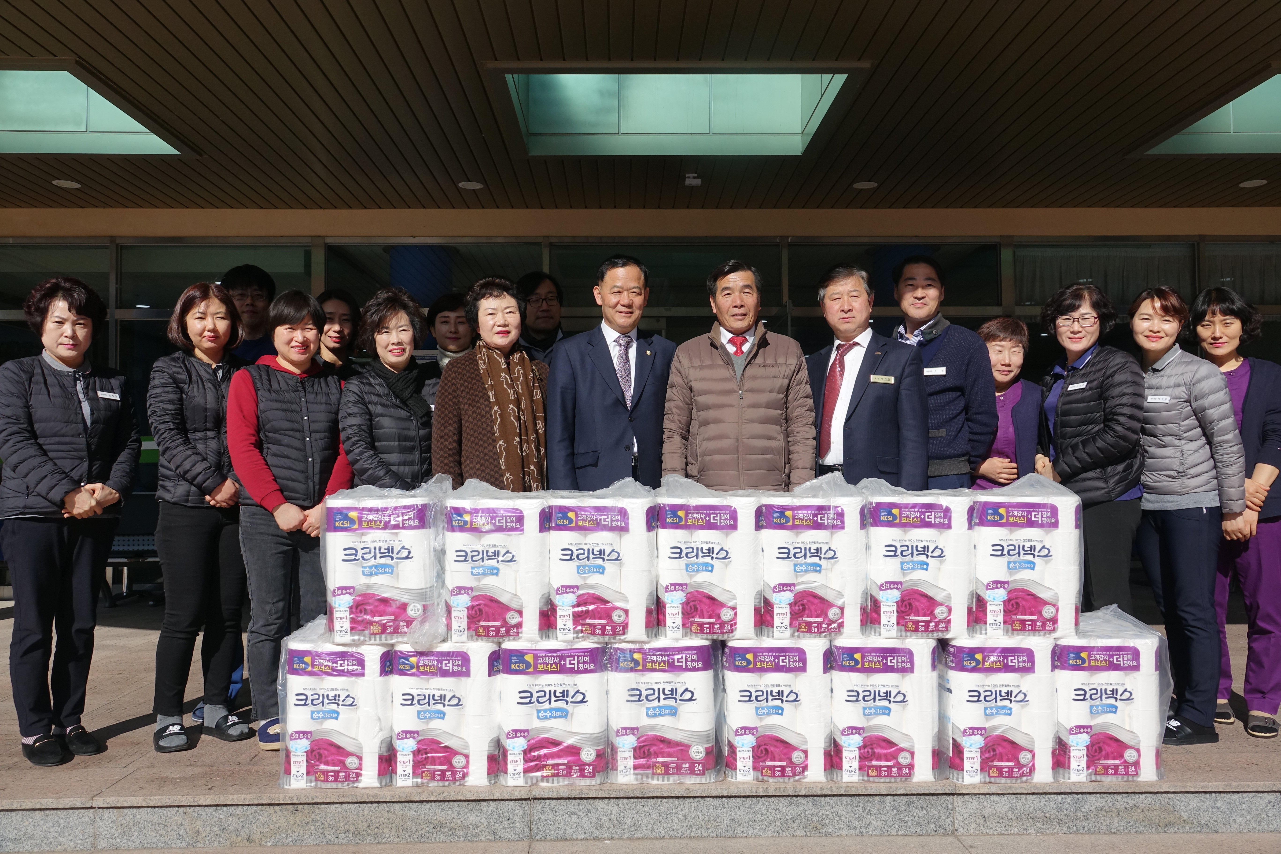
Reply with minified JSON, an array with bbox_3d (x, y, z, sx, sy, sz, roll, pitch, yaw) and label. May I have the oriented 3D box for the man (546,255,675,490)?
[{"bbox_3d":[-0.091,0.255,3.292,0.490,1.698,0.300,0,-2,-6],"label":"man"}]

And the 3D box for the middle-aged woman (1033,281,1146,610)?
[{"bbox_3d":[1.589,0.291,3.371,0.360,1.585,0.460,1,-3,-38],"label":"middle-aged woman"}]

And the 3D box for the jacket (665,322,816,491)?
[{"bbox_3d":[0.345,-0.033,3.364,0.530,0.685,0.320,-1,-2,6],"label":"jacket"}]

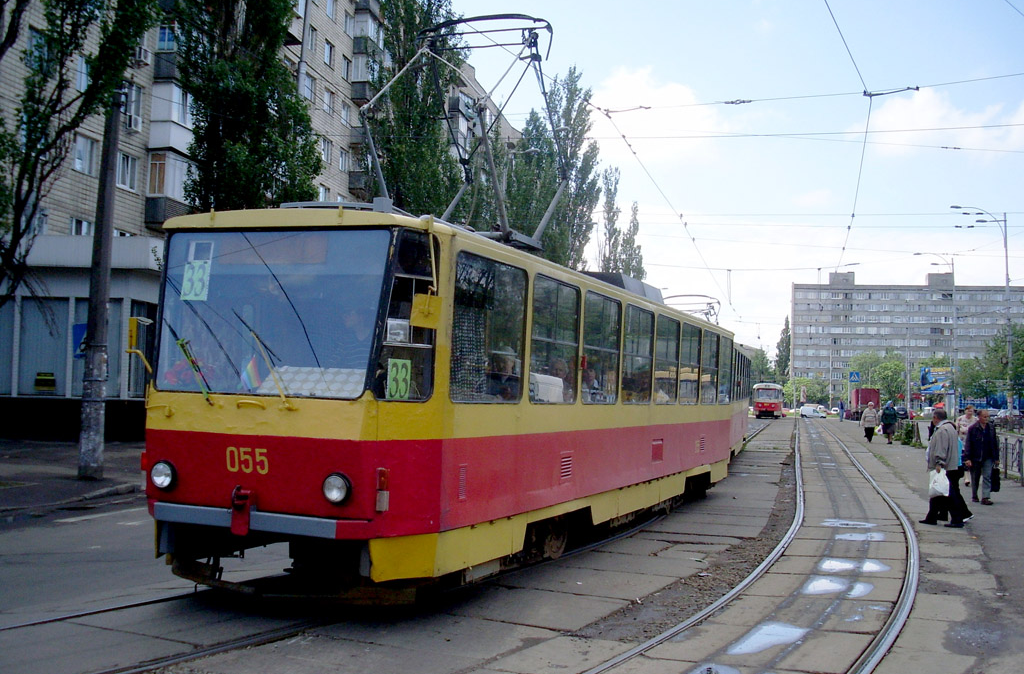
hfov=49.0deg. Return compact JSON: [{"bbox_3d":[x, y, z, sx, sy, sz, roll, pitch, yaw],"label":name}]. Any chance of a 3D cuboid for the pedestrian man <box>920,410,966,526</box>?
[{"bbox_3d":[6.472,1.967,16.900,0.680,1.748,0.560,0,-3,18],"label":"pedestrian man"}]

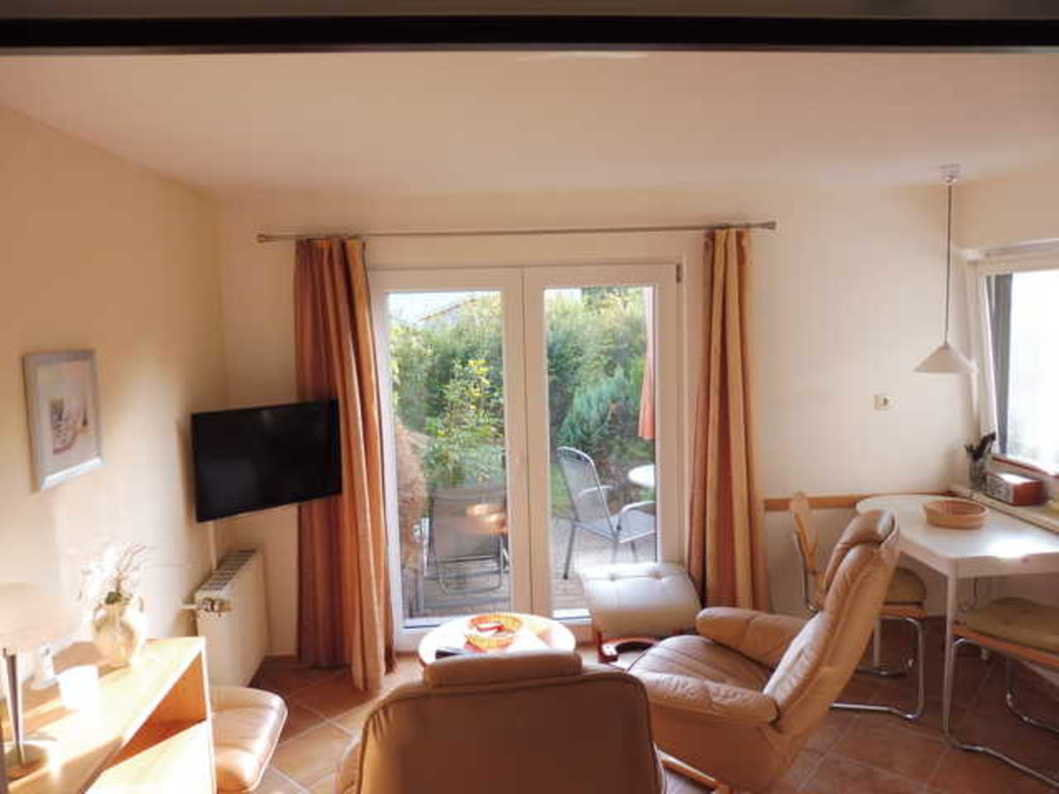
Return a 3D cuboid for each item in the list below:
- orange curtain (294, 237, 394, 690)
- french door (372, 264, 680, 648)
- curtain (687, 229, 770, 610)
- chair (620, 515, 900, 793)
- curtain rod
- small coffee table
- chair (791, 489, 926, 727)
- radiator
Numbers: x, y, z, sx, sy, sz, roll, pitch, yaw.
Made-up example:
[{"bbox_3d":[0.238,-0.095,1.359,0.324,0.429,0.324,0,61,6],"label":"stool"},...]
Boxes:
[{"bbox_3d":[-0.958,0.310,3.620,0.465,2.180,0.320,-2,7,-4],"label":"orange curtain"},{"bbox_3d":[0.007,0.321,3.925,1.640,2.030,0.080,-2,7,-4],"label":"french door"},{"bbox_3d":[1.038,0.218,3.824,0.420,2.160,0.210,-2,7,-4],"label":"curtain"},{"bbox_3d":[0.817,0.959,2.651,0.900,1.040,0.750,1,7,24],"label":"chair"},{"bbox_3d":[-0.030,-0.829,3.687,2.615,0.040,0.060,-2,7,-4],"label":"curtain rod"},{"bbox_3d":[-0.118,1.224,2.934,0.625,0.500,0.615,-2,7,-4],"label":"small coffee table"},{"bbox_3d":[1.504,0.927,3.430,0.530,0.880,0.500,0,7,16],"label":"chair"},{"bbox_3d":[-1.375,1.065,3.430,0.160,0.550,0.470,-2,7,-4],"label":"radiator"}]

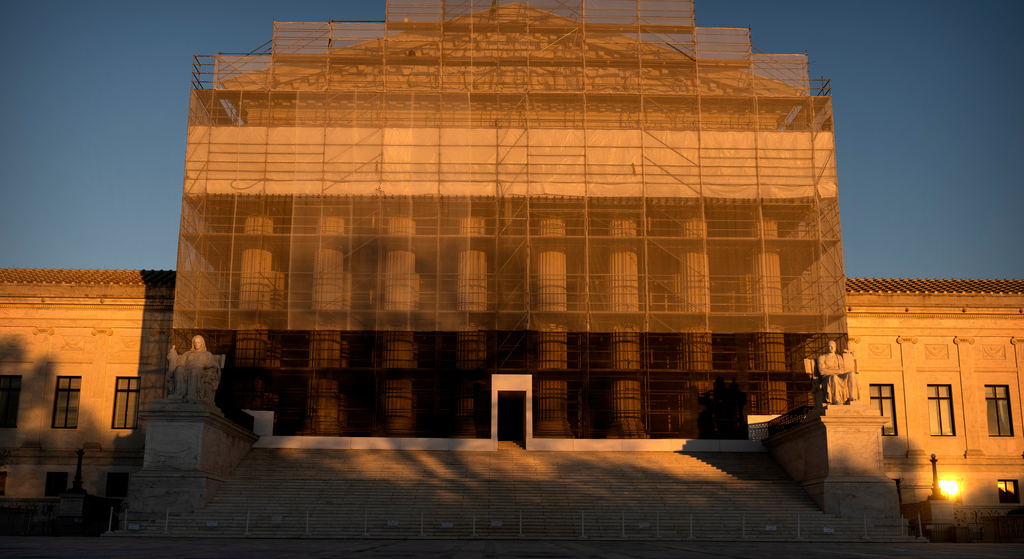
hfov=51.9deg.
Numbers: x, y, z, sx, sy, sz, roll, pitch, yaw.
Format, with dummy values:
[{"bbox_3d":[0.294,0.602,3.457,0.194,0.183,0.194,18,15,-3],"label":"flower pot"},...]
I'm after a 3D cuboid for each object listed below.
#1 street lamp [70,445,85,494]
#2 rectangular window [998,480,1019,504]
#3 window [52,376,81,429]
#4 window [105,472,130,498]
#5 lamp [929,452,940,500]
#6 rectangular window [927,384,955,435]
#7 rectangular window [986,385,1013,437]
[{"bbox_3d":[-21.824,9.558,53.026,0.850,2.417,0.850,1,-13,-1],"label":"street lamp"},{"bbox_3d":[35.160,15.032,74.518,1.392,1.581,0.300,1,-13,-1],"label":"rectangular window"},{"bbox_3d":[-27.449,7.566,64.947,1.510,3.222,0.250,1,-13,-1],"label":"window"},{"bbox_3d":[-23.848,12.417,63.714,1.291,1.456,0.250,1,-13,-1],"label":"window"},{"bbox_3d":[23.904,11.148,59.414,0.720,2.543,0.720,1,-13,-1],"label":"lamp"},{"bbox_3d":[30.933,9.453,75.923,1.762,3.701,0.300,1,-13,-1],"label":"rectangular window"},{"bbox_3d":[30.626,8.241,66.136,1.512,3.249,0.250,1,-13,-1],"label":"rectangular window"}]

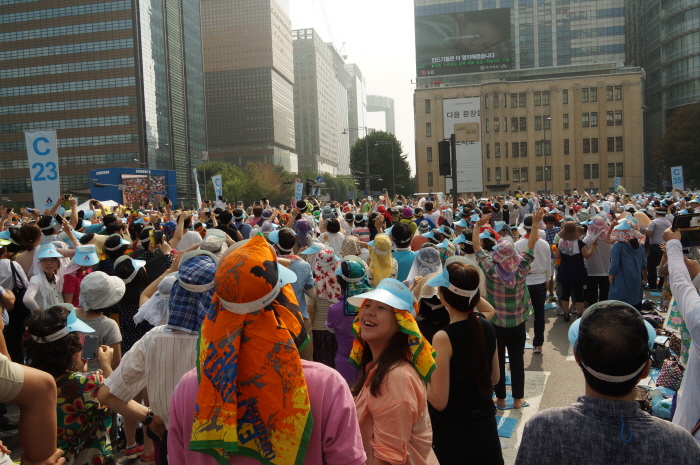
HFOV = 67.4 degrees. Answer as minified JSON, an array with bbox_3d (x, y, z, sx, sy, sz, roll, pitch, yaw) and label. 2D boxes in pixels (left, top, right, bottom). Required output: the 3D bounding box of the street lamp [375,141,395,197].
[{"bbox_3d":[5.355,-7.645,78.000,2.700,11.200,0.450,-2,3,0],"label":"street lamp"}]

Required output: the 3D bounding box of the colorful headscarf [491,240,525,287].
[{"bbox_3d":[1.532,0.306,5.100,0.280,0.460,0.250,-3,3,-6],"label":"colorful headscarf"}]

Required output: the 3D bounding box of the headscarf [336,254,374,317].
[{"bbox_3d":[0.042,0.425,4.050,0.230,0.440,0.250,-4,3,-33],"label":"headscarf"}]

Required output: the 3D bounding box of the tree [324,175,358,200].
[{"bbox_3d":[-2.989,-11.888,165.000,11.500,12.000,11.000,-2,3,0],"label":"tree"}]

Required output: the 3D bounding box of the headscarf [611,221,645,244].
[{"bbox_3d":[3.360,0.012,6.350,0.330,0.280,0.290,-3,3,-24],"label":"headscarf"}]

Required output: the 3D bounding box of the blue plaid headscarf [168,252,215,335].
[{"bbox_3d":[-0.815,0.312,2.680,0.230,0.380,0.250,-3,3,-10],"label":"blue plaid headscarf"}]

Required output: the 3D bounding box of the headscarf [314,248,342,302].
[{"bbox_3d":[-0.217,0.445,5.300,0.250,0.520,0.260,-1,3,21],"label":"headscarf"}]

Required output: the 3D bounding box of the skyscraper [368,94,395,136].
[{"bbox_3d":[32.065,-90.301,590.000,42.000,131.000,45.000,-2,3,10],"label":"skyscraper"}]

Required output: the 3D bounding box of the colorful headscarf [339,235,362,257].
[{"bbox_3d":[0.018,0.168,6.300,0.230,0.270,0.240,-4,3,-30],"label":"colorful headscarf"}]

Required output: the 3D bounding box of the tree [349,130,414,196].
[{"bbox_3d":[5.888,-10.587,95.000,12.000,15.400,12.000,-2,3,0],"label":"tree"}]

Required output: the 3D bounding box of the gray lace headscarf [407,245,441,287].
[{"bbox_3d":[0.639,0.300,4.500,0.290,0.370,0.270,-2,3,8],"label":"gray lace headscarf"}]

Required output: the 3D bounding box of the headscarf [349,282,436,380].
[{"bbox_3d":[0.164,0.378,2.020,0.280,0.360,0.250,0,4,38],"label":"headscarf"}]

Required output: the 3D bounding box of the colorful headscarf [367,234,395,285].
[{"bbox_3d":[0.351,0.302,5.750,0.210,0.520,0.250,-4,3,-32],"label":"colorful headscarf"}]

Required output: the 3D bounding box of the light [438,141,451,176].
[{"bbox_3d":[2.973,-2.344,16.500,0.360,1.070,0.280,-2,3,8],"label":"light"}]

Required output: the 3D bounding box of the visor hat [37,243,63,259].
[{"bbox_3d":[-2.865,0.172,5.000,0.210,0.140,0.220,-4,3,-38],"label":"visor hat"}]

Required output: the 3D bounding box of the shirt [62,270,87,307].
[{"bbox_3d":[-2.522,0.629,5.000,0.440,0.600,0.260,-4,3,-25],"label":"shirt"}]

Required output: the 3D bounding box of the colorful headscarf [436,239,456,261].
[{"bbox_3d":[1.098,0.217,6.000,0.220,0.300,0.190,0,3,38],"label":"colorful headscarf"}]

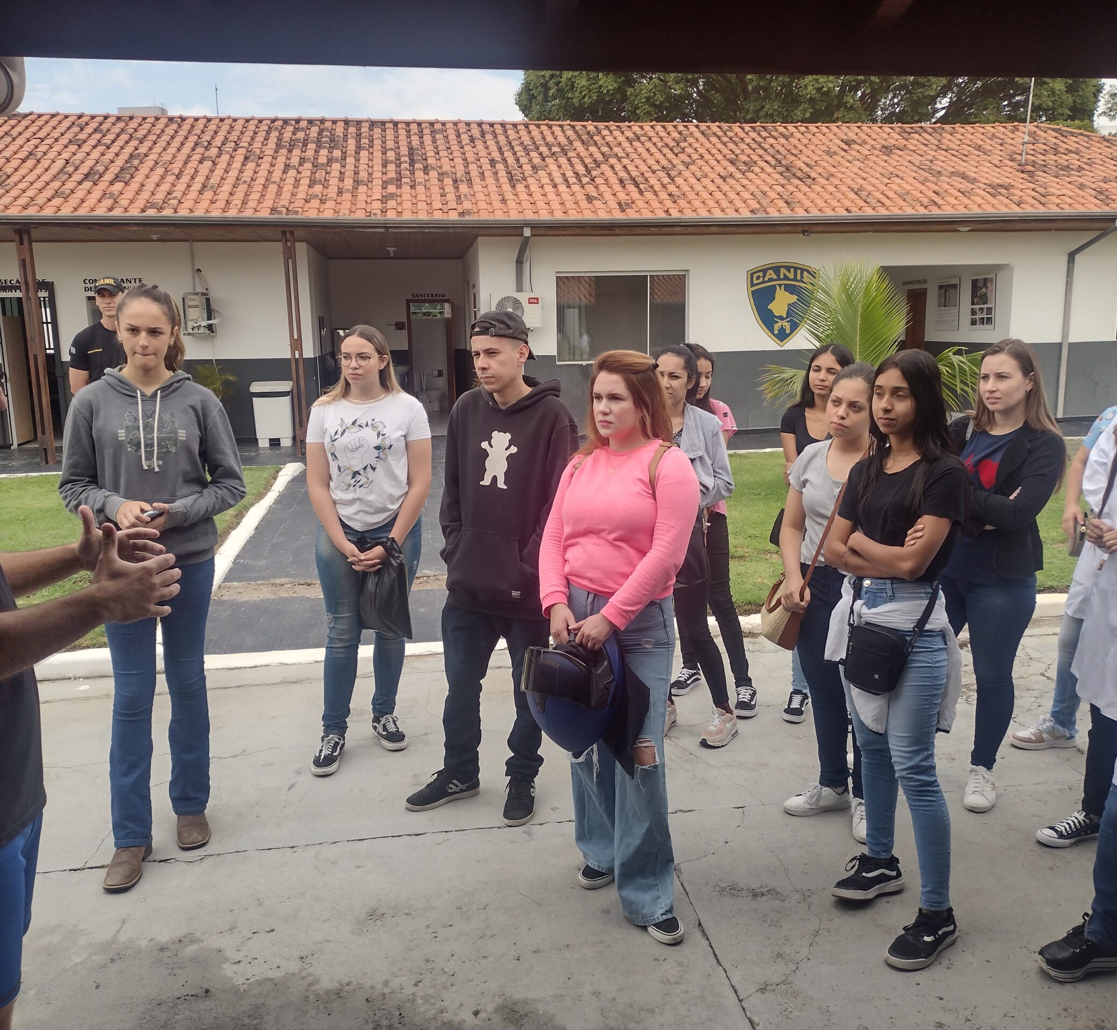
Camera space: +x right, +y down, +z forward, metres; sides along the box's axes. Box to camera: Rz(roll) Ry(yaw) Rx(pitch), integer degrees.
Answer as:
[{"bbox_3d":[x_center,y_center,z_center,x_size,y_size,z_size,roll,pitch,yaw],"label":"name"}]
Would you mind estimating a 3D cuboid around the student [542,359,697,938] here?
[{"bbox_3d":[0.183,0.358,3.075,0.480,1.643,0.410,5,12,31],"label":"student"}]

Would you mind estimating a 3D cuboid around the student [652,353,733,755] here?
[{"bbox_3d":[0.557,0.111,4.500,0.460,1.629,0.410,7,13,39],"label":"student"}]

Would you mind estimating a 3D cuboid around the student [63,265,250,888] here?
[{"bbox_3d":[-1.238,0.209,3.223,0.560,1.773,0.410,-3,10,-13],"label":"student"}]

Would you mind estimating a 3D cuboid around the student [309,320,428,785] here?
[{"bbox_3d":[-0.754,0.113,4.173,0.500,1.686,0.380,0,10,6],"label":"student"}]

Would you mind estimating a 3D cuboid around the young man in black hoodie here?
[{"bbox_3d":[-0.239,0.178,3.695,0.520,1.736,0.400,4,11,28],"label":"young man in black hoodie"}]

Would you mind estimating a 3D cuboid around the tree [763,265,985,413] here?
[{"bbox_3d":[2.933,-1.196,9.951,2.050,2.190,1.900,-1,10,0],"label":"tree"}]

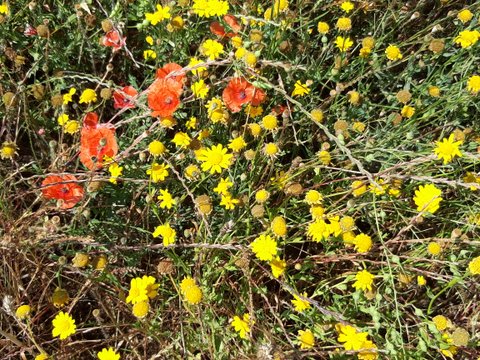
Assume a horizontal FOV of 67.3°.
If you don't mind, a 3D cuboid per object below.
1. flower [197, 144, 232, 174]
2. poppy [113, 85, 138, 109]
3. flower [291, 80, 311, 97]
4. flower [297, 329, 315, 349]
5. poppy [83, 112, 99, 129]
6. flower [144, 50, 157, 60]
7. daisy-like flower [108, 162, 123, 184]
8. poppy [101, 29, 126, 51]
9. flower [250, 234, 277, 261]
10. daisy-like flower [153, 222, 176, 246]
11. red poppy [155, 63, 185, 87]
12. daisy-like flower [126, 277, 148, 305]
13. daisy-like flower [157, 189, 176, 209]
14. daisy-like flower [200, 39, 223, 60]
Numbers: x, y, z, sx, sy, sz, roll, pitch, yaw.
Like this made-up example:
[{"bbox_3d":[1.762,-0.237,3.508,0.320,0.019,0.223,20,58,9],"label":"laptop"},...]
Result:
[{"bbox_3d":[-0.039,-0.032,0.560,0.054,0.018,0.054,0,57,0],"label":"flower"},{"bbox_3d":[-0.182,-0.132,0.573,0.041,0.024,0.041,4,77,-7],"label":"poppy"},{"bbox_3d":[0.112,-0.168,0.660,0.036,0.018,0.036,0,57,0],"label":"flower"},{"bbox_3d":[0.094,0.227,0.516,0.028,0.018,0.028,15,64,-34],"label":"flower"},{"bbox_3d":[-0.252,-0.100,0.608,0.029,0.023,0.029,0,53,0],"label":"poppy"},{"bbox_3d":[-0.160,-0.222,0.642,0.021,0.013,0.021,0,41,0],"label":"flower"},{"bbox_3d":[-0.201,-0.011,0.583,0.032,0.018,0.032,16,47,-18],"label":"daisy-like flower"},{"bbox_3d":[-0.229,-0.254,0.651,0.045,0.032,0.045,0,53,0],"label":"poppy"},{"bbox_3d":[0.035,0.100,0.540,0.039,0.018,0.039,0,70,0],"label":"flower"},{"bbox_3d":[-0.115,0.083,0.550,0.037,0.018,0.037,0,57,0],"label":"daisy-like flower"},{"bbox_3d":[-0.125,-0.182,0.640,0.055,0.030,0.055,0,57,0],"label":"red poppy"},{"bbox_3d":[-0.119,0.128,0.419,0.029,0.012,0.029,-8,63,13],"label":"daisy-like flower"},{"bbox_3d":[-0.118,0.030,0.580,0.033,0.015,0.033,0,70,0],"label":"daisy-like flower"},{"bbox_3d":[-0.051,-0.242,0.670,0.043,0.018,0.043,0,57,0],"label":"daisy-like flower"}]

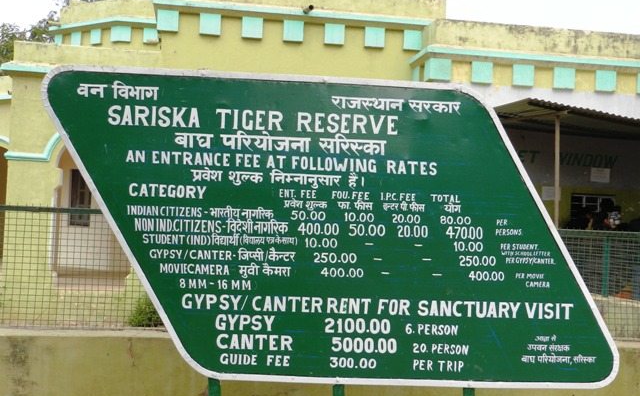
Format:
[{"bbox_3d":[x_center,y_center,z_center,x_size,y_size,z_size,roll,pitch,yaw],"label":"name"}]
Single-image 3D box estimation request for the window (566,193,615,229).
[{"bbox_3d":[3.973,0.211,12.400,0.690,0.560,0.120,3,-3,-8],"label":"window"}]

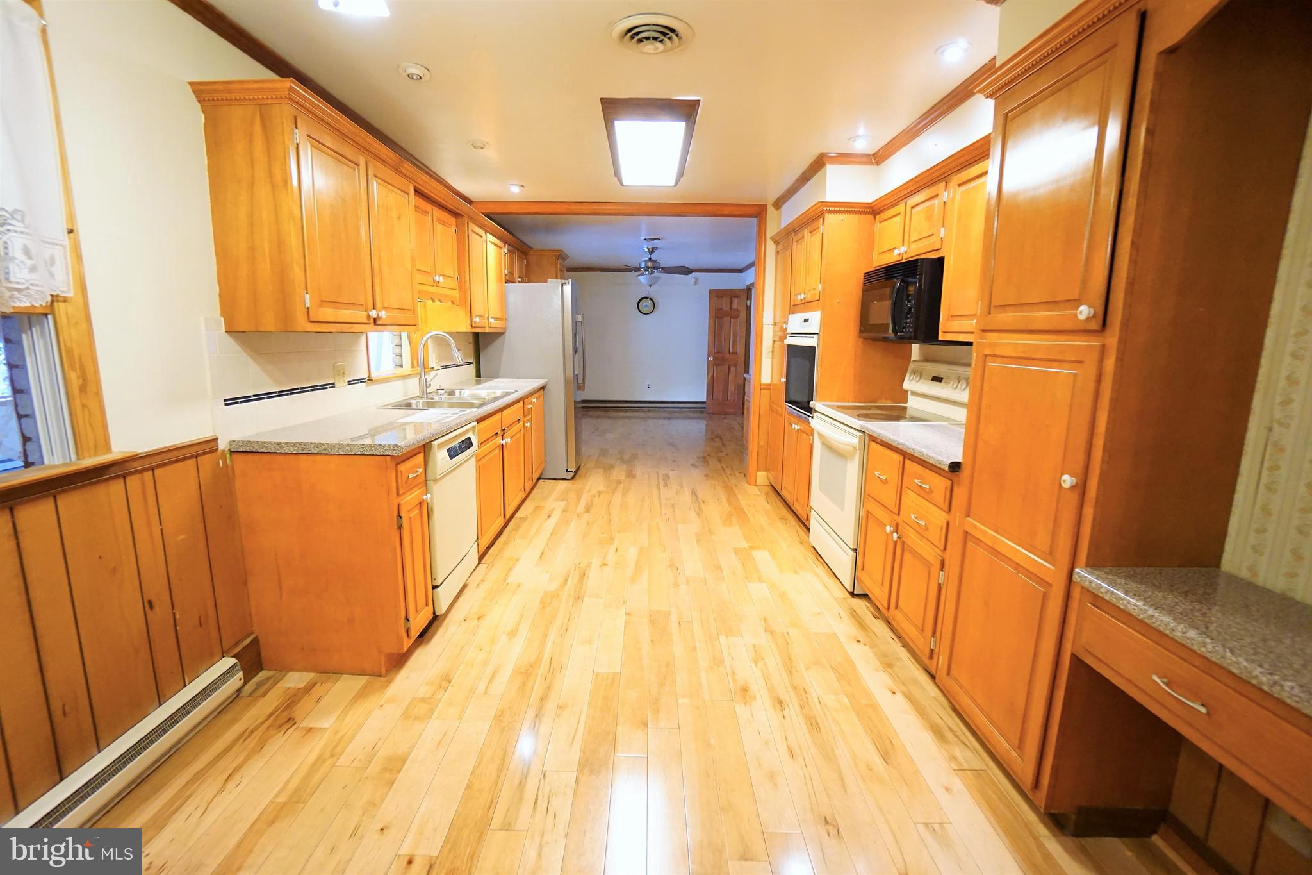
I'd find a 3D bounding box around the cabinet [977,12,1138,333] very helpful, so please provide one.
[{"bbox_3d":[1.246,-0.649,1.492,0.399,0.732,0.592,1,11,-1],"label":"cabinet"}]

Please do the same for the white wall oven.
[{"bbox_3d":[1.248,-0.513,3.795,0.552,0.673,0.746,0,10,-1],"label":"white wall oven"}]

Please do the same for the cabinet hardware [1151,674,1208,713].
[{"bbox_3d":[1.042,0.507,1.087,0.030,0.020,0.115,0,10,-1],"label":"cabinet hardware"}]

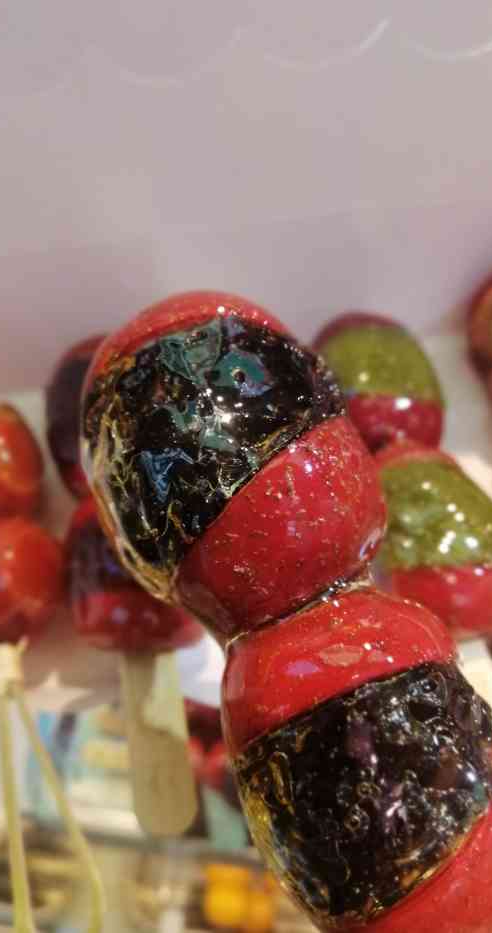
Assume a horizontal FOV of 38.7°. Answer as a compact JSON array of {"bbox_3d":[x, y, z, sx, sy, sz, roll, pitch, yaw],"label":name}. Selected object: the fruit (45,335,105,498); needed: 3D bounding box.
[{"bbox_3d":[-0.044,-0.016,0.227,0.041,0.042,0.049,-9,65,-4],"label":"fruit"}]

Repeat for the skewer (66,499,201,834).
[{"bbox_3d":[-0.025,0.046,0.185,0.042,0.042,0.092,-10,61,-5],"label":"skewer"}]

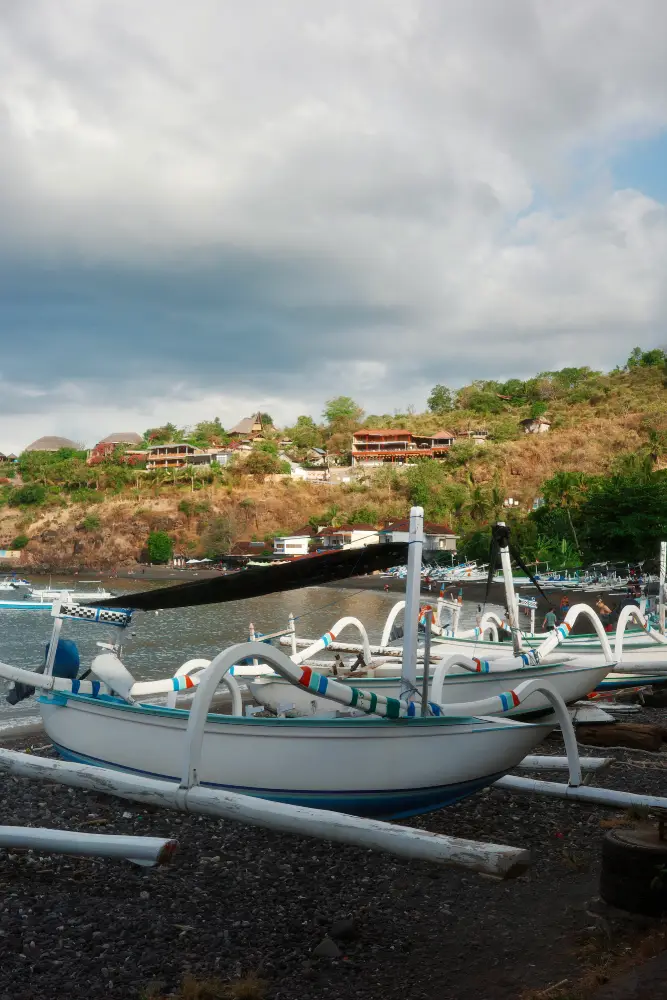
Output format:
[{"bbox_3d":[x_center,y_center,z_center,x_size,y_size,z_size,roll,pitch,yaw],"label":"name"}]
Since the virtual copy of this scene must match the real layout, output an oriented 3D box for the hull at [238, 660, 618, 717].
[{"bbox_3d":[0.981,2.422,13.904,5.606,0.854,0.740,-7,1,39],"label":"hull"}]

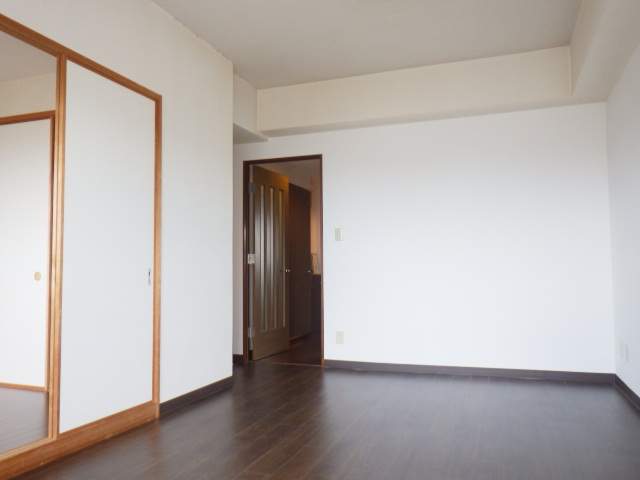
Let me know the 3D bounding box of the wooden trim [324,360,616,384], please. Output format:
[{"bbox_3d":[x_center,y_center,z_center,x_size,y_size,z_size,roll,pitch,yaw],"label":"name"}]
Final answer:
[{"bbox_3d":[1.135,1.094,4.303,2.323,0.082,0.020,-2,-4,19],"label":"wooden trim"}]

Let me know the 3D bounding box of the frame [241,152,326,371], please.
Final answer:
[{"bbox_3d":[-0.340,0.200,4.927,0.823,1.967,0.110,-2,-4,19],"label":"frame"}]

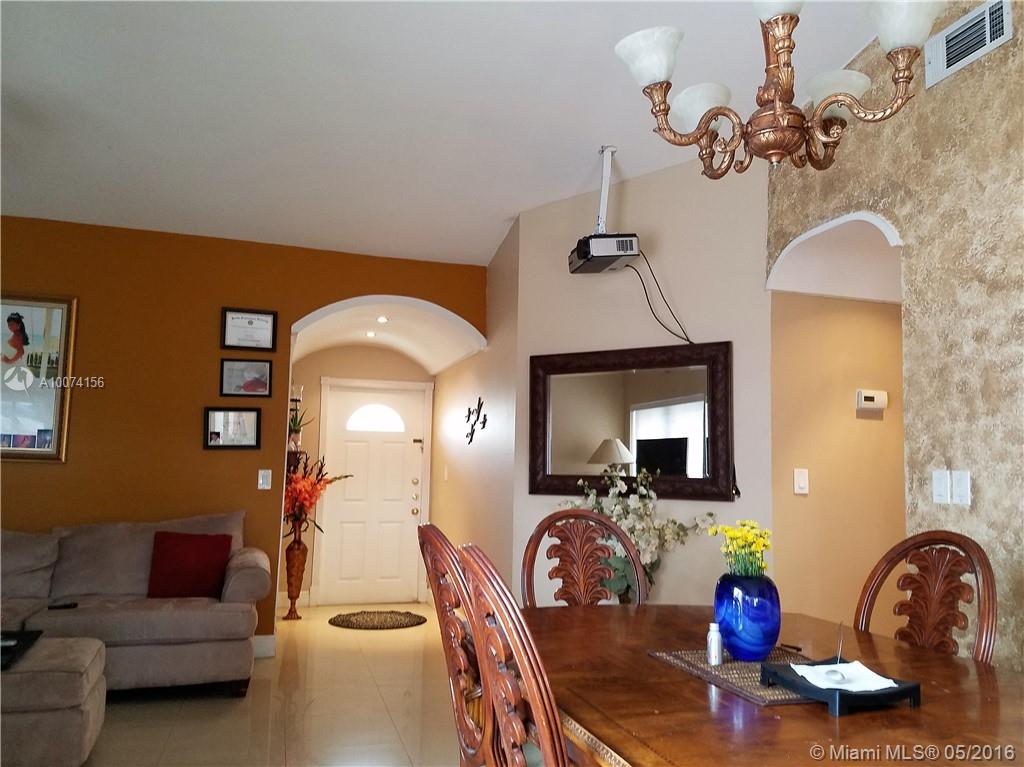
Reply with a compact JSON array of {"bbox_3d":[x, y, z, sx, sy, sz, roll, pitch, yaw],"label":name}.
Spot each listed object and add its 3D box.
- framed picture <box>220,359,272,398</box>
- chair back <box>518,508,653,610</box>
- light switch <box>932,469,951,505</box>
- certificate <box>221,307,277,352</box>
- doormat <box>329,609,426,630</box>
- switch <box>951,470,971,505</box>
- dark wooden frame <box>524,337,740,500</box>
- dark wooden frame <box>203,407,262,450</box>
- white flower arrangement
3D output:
[{"bbox_3d":[-1.811,-0.035,5.446,0.335,0.262,0.022,3,-6,-16],"label":"framed picture"},{"bbox_3d":[0.381,1.065,3.067,0.555,1.120,0.620,3,-6,-16],"label":"chair back"},{"bbox_3d":[1.684,0.407,3.130,0.012,0.129,0.084,3,-6,-16],"label":"light switch"},{"bbox_3d":[-1.804,-0.366,5.481,0.365,0.288,0.022,3,-6,-16],"label":"certificate"},{"bbox_3d":[-1.089,1.961,6.601,0.810,0.016,0.790,3,-6,-16],"label":"doormat"},{"bbox_3d":[1.711,0.398,3.039,0.012,0.129,0.084,3,-6,-16],"label":"switch"},{"bbox_3d":[0.663,0.231,4.669,1.284,0.868,0.050,-3,-7,32],"label":"dark wooden frame"},{"bbox_3d":[-1.886,0.304,5.390,0.365,0.285,0.022,3,-6,-16],"label":"dark wooden frame"},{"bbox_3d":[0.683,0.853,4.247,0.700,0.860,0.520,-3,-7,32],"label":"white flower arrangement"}]

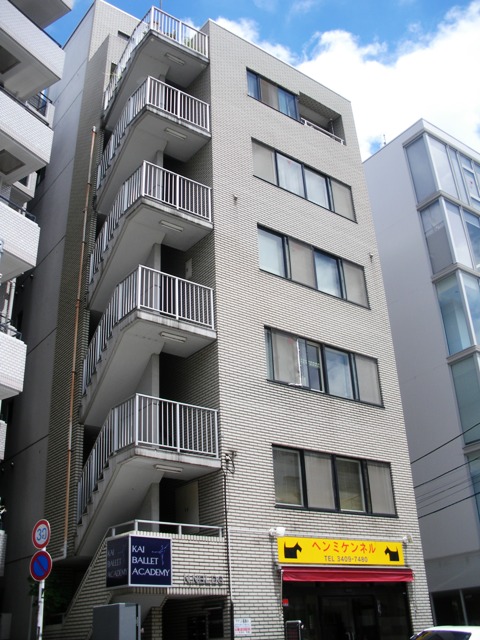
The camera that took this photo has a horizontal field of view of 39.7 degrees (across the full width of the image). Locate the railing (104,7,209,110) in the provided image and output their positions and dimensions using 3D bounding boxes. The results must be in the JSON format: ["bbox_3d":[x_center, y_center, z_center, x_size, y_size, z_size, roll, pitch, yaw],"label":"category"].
[{"bbox_3d":[-2.585,-7.509,20.469,2.040,2.150,2.852,17,-33,-33],"label":"railing"}]

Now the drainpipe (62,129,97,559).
[{"bbox_3d":[-4.155,-0.361,17.563,0.092,12.740,0.092,17,-33,-33],"label":"drainpipe"}]

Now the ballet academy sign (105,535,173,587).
[{"bbox_3d":[-1.878,4.599,12.552,0.936,0.930,0.927,17,-33,-33],"label":"ballet academy sign"}]

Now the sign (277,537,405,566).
[{"bbox_3d":[2.406,5.358,15.332,4.114,0.573,0.122,17,-33,-33],"label":"sign"}]

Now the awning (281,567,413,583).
[{"bbox_3d":[2.479,5.783,15.053,4.194,0.351,0.259,17,-33,-33],"label":"awning"}]

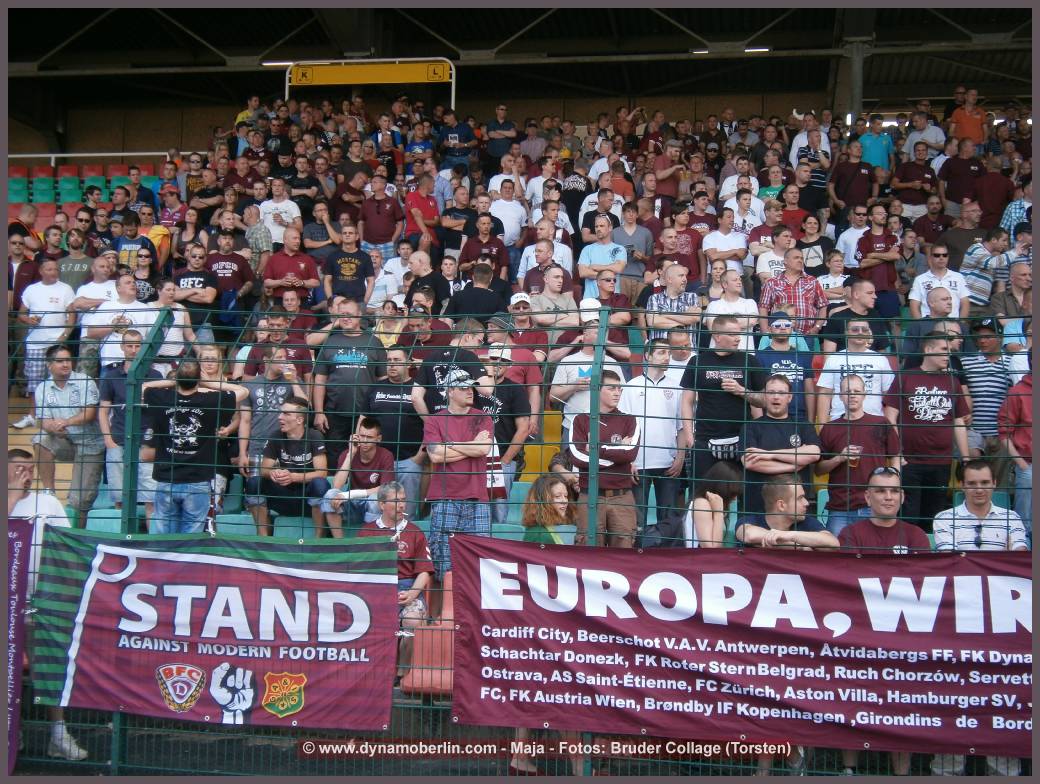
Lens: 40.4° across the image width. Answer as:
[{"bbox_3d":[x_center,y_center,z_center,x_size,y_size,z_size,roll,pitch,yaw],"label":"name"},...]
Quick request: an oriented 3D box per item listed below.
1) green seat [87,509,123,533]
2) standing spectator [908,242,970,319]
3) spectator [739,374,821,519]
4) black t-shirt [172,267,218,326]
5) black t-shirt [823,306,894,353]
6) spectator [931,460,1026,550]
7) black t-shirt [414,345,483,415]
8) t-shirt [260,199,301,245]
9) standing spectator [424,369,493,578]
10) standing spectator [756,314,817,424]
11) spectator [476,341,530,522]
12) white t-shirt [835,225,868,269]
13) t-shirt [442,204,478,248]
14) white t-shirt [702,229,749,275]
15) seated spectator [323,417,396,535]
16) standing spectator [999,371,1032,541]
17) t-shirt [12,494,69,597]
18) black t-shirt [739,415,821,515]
[{"bbox_3d":[-3.063,1.051,10.169,0.420,0.420,0.420,1,-3,12],"label":"green seat"},{"bbox_3d":[3.800,-0.437,12.861,0.560,1.800,0.340,1,-3,14],"label":"standing spectator"},{"bbox_3d":[1.606,0.759,8.737,0.550,1.740,0.380,0,-4,14],"label":"spectator"},{"bbox_3d":[-3.058,-0.842,13.277,0.470,0.640,0.320,2,-4,-7],"label":"black t-shirt"},{"bbox_3d":[2.803,-0.453,11.750,0.540,0.650,0.340,2,-3,-14],"label":"black t-shirt"},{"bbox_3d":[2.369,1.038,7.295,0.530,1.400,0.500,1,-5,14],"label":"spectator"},{"bbox_3d":[-0.510,-0.004,10.100,0.520,0.670,0.330,0,-4,18],"label":"black t-shirt"},{"bbox_3d":[-2.827,-2.001,16.700,0.500,0.570,0.290,1,-4,14],"label":"t-shirt"},{"bbox_3d":[-0.416,0.739,9.430,0.500,1.800,0.380,2,-5,-7],"label":"standing spectator"},{"bbox_3d":[1.993,0.287,10.761,0.510,1.820,0.340,1,-3,10],"label":"standing spectator"},{"bbox_3d":[-0.150,0.535,9.837,0.500,1.740,0.360,0,-5,24],"label":"spectator"},{"bbox_3d":[3.586,-1.490,14.900,0.500,0.580,0.290,1,-2,7],"label":"white t-shirt"},{"bbox_3d":[-0.707,-1.942,16.800,0.500,0.580,0.300,1,-2,9],"label":"t-shirt"},{"bbox_3d":[2.226,-1.429,15.374,0.500,0.660,0.290,3,-5,-9],"label":"white t-shirt"},{"bbox_3d":[-1.081,0.699,9.650,0.520,1.100,0.780,1,-4,8],"label":"seated spectator"},{"bbox_3d":[3.508,0.583,9.510,0.560,1.850,0.350,1,-3,13],"label":"standing spectator"},{"bbox_3d":[-2.708,0.864,7.877,0.500,0.640,0.320,5,-5,-37],"label":"t-shirt"},{"bbox_3d":[1.656,0.473,9.024,0.520,0.660,0.300,1,-5,7],"label":"black t-shirt"}]

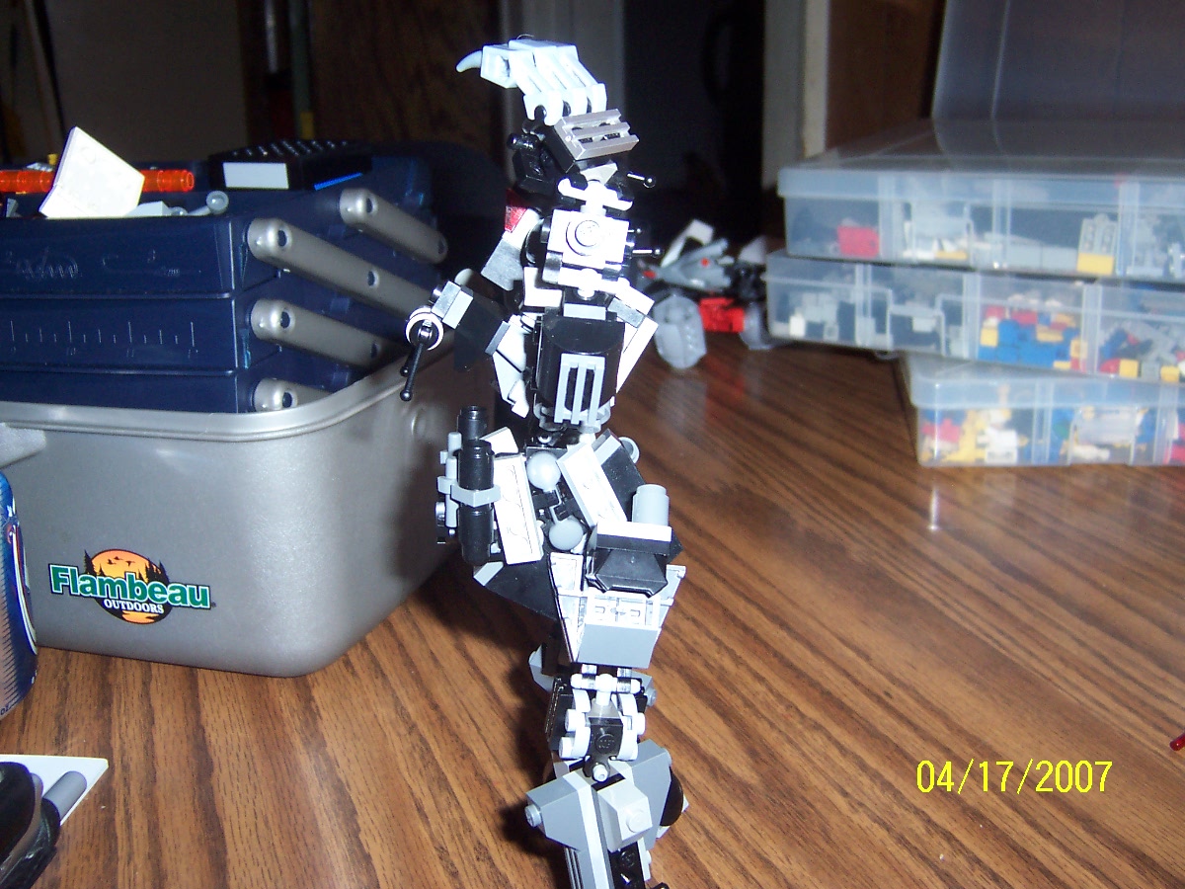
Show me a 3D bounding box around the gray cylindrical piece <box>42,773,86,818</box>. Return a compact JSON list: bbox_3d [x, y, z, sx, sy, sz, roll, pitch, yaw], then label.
[{"bbox_3d":[-0.151,0.101,0.350,0.008,0.008,0.019,-1,15,2],"label":"gray cylindrical piece"}]

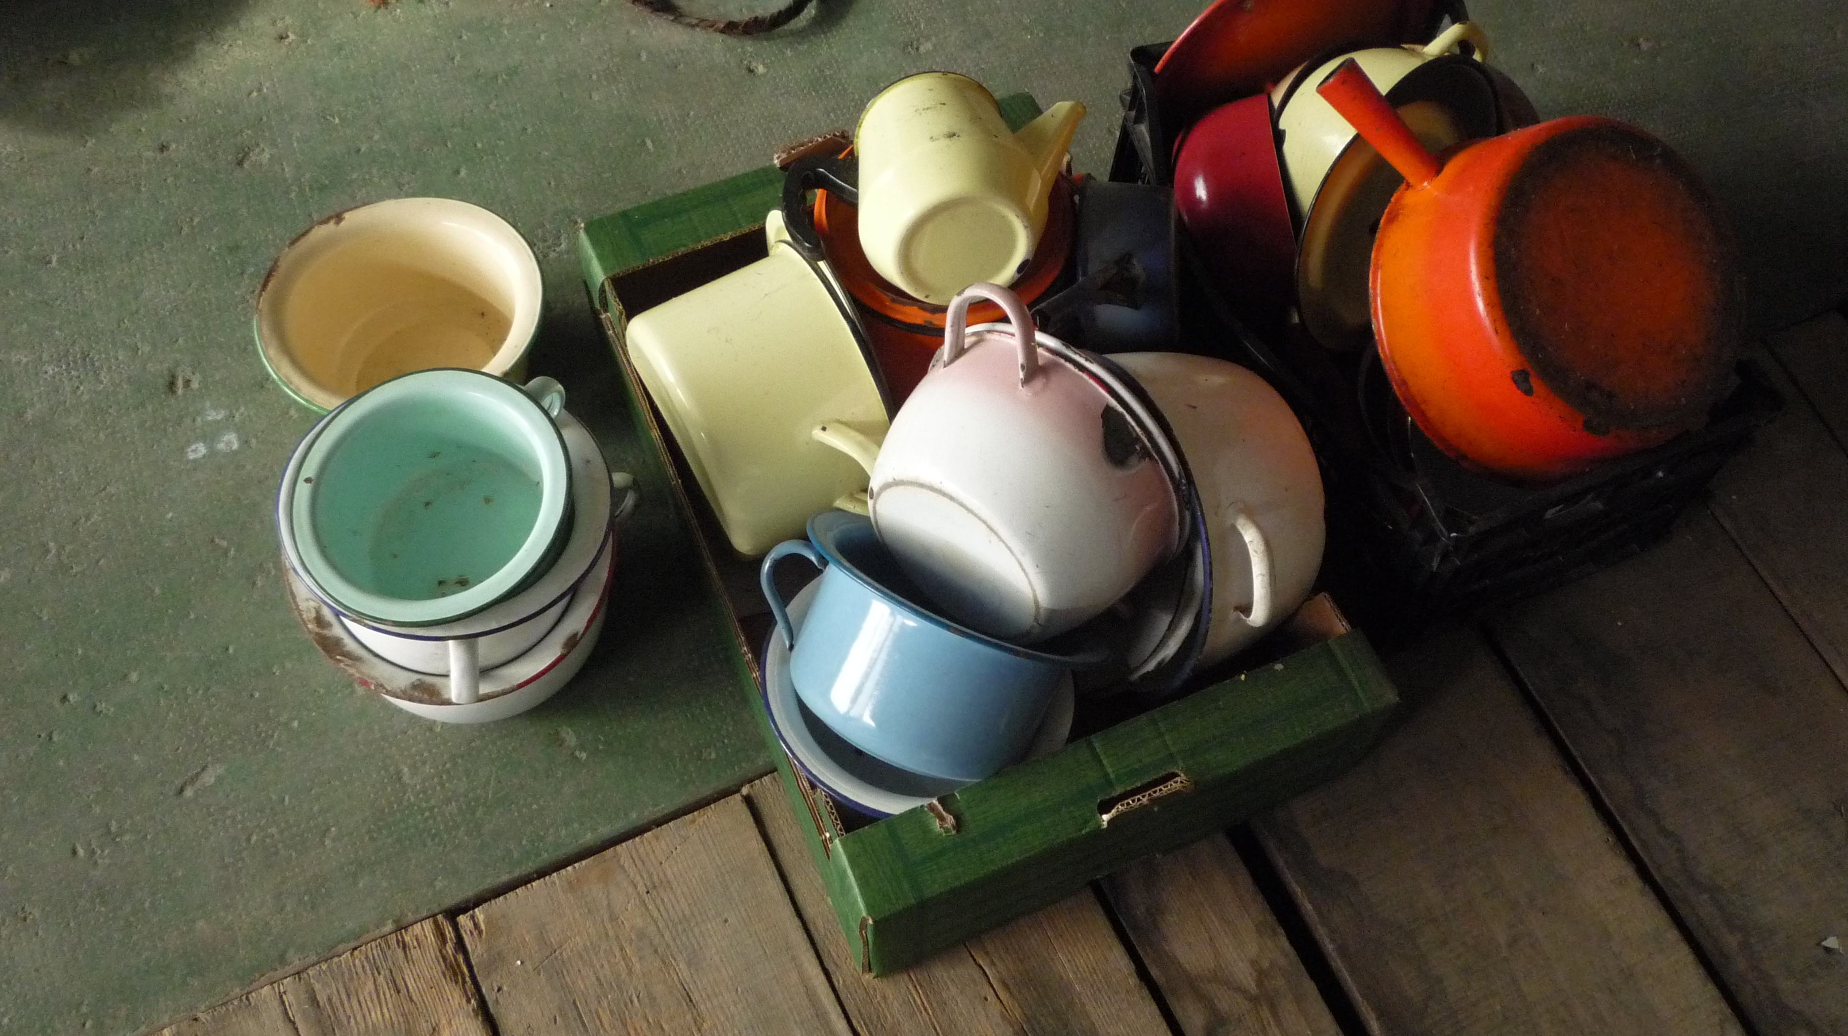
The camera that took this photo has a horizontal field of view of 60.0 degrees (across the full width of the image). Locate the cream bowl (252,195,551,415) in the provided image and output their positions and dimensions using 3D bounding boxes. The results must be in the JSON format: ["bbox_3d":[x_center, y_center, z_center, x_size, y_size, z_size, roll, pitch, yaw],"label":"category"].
[{"bbox_3d":[-0.422,-0.144,1.342,0.226,0.117,0.226,1,61,-1],"label":"cream bowl"}]

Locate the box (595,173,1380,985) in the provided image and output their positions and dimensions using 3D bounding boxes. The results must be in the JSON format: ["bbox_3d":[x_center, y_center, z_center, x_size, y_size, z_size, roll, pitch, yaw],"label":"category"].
[{"bbox_3d":[0.025,-0.018,1.264,0.392,0.149,0.609,-20,63,-12],"label":"box"}]

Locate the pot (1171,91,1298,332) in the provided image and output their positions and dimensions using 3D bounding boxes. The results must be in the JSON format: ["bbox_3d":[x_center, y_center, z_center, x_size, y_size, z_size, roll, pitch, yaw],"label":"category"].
[{"bbox_3d":[0.256,-0.245,1.319,0.093,0.193,0.193,-10,59,16],"label":"pot"}]

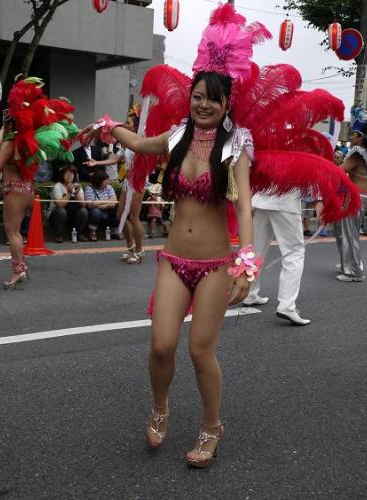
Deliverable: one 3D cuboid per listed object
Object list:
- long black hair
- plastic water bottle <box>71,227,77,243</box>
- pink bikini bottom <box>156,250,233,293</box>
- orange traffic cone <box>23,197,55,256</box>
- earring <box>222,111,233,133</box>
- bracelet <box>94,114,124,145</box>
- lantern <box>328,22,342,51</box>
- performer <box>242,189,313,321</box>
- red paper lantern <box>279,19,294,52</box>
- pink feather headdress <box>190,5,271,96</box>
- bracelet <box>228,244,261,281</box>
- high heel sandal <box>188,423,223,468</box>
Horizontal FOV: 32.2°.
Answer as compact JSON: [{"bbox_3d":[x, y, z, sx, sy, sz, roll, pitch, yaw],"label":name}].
[{"bbox_3d":[0.060,-0.459,2.550,0.270,0.510,0.230,4,9,14],"label":"long black hair"},{"bbox_3d":[-1.555,-0.209,9.050,0.068,0.207,0.068,2,8,0],"label":"plastic water bottle"},{"bbox_3d":[0.051,0.087,2.620,0.310,0.165,0.210,4,9,14],"label":"pink bikini bottom"},{"bbox_3d":[-1.763,-0.314,7.789,0.360,0.690,0.360,0,10,-13],"label":"orange traffic cone"},{"bbox_3d":[0.175,-0.512,2.530,0.038,0.085,0.012,3,9,3],"label":"earring"},{"bbox_3d":[-0.332,-0.533,2.813,0.130,0.125,0.120,6,10,20],"label":"bracelet"},{"bbox_3d":[2.544,-3.573,10.636,0.210,0.460,0.210,2,10,0],"label":"lantern"},{"bbox_3d":[0.822,-0.305,5.254,0.580,1.700,0.550,5,9,17],"label":"performer"},{"bbox_3d":[1.615,-3.375,9.966,0.215,0.470,0.215,2,10,0],"label":"red paper lantern"},{"bbox_3d":[0.195,-0.802,2.530,0.305,0.350,0.200,4,9,13],"label":"pink feather headdress"},{"bbox_3d":[0.251,0.055,2.573,0.135,0.145,0.120,2,10,0],"label":"bracelet"},{"bbox_3d":[0.098,0.866,2.838,0.085,0.150,0.205,8,11,29],"label":"high heel sandal"}]

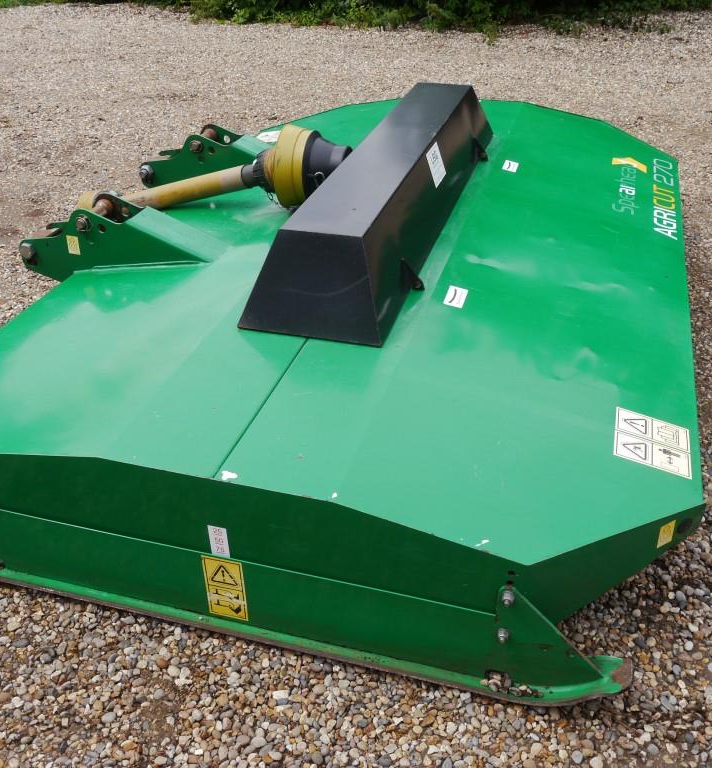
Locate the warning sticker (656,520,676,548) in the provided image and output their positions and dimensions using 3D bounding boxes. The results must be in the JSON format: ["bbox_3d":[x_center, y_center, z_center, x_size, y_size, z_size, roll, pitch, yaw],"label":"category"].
[{"bbox_3d":[0.622,0.301,1.656,0.040,0.061,0.002,-17,36,-22],"label":"warning sticker"}]

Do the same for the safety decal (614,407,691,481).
[{"bbox_3d":[0.648,0.127,1.808,0.164,0.002,0.181,16,36,9],"label":"safety decal"}]

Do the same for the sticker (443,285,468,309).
[{"bbox_3d":[0.268,-0.231,2.205,0.049,0.002,0.106,16,36,9],"label":"sticker"}]

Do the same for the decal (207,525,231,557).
[{"bbox_3d":[-0.278,0.321,1.682,0.040,0.082,0.002,9,35,14],"label":"decal"}]

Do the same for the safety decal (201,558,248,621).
[{"bbox_3d":[-0.277,0.436,1.759,0.089,0.177,0.002,9,35,14],"label":"safety decal"}]

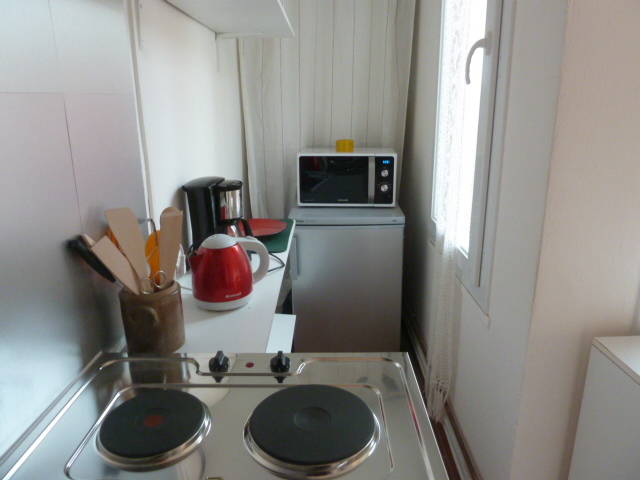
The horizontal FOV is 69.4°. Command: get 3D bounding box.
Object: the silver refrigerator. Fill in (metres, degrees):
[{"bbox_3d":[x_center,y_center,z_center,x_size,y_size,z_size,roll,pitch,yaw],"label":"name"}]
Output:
[{"bbox_3d":[0.135,0.214,2.576,0.547,0.850,0.575,0,16,1],"label":"silver refrigerator"}]

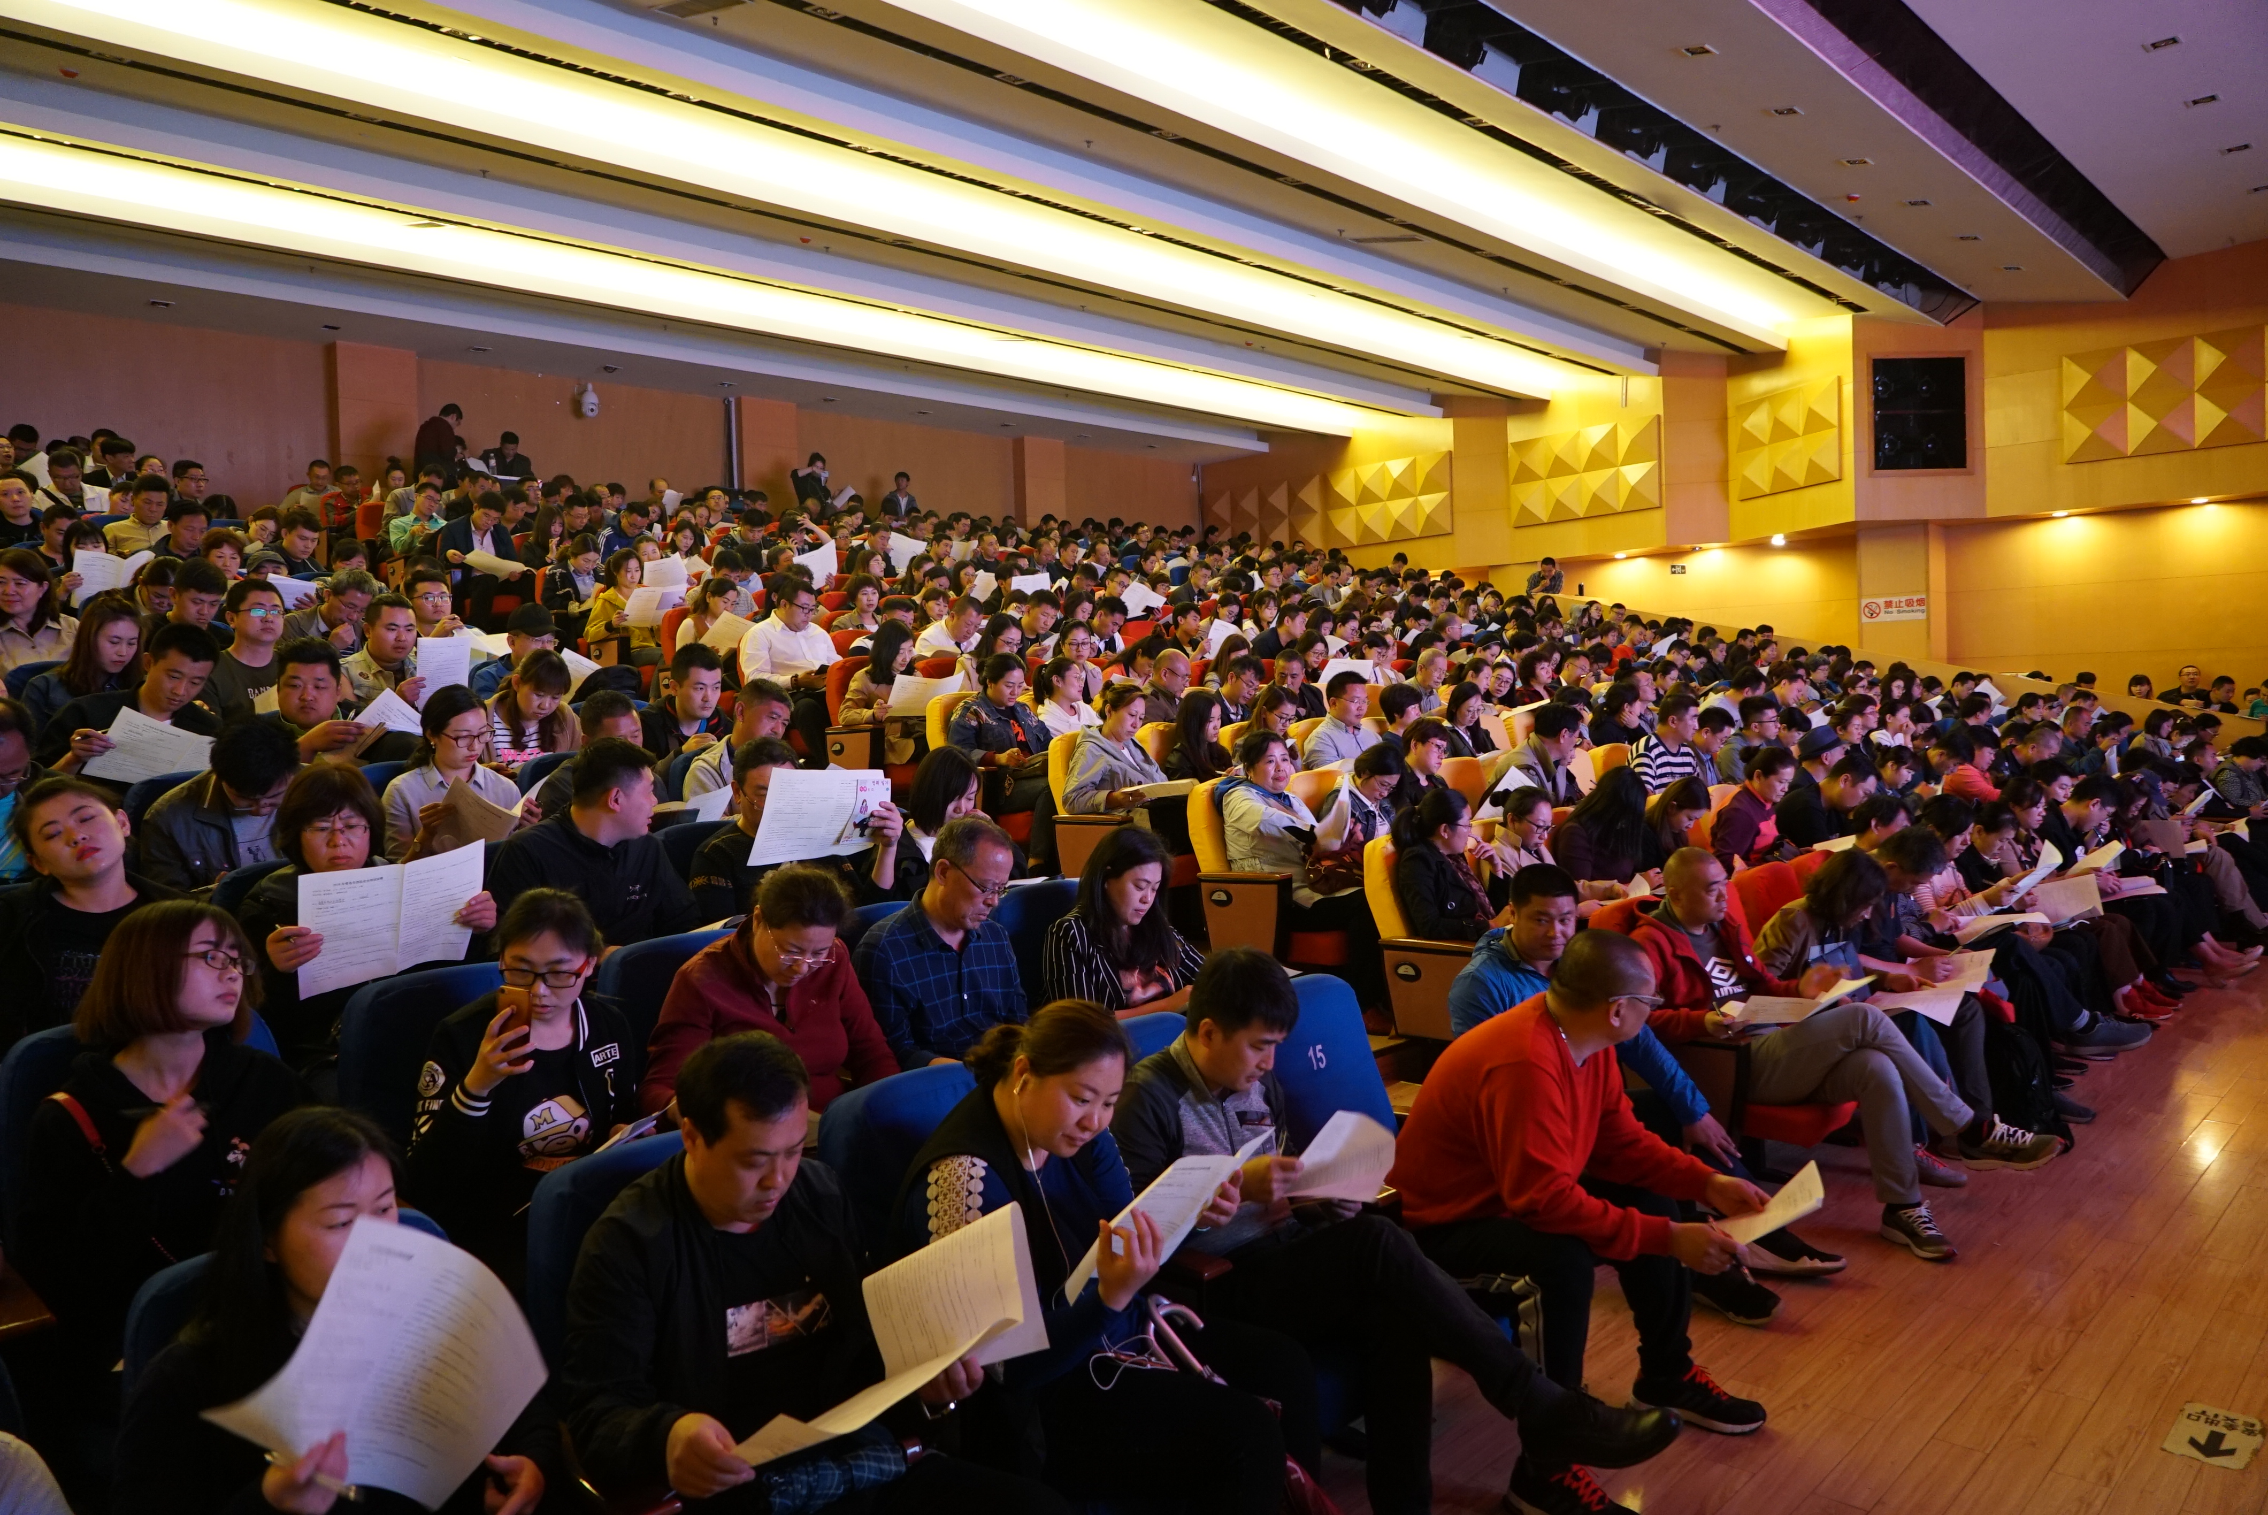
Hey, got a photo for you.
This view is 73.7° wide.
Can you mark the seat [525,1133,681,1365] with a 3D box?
[{"bbox_3d":[-0.640,1.165,2.482,0.640,1.000,0.560,0,3,44],"label":"seat"}]

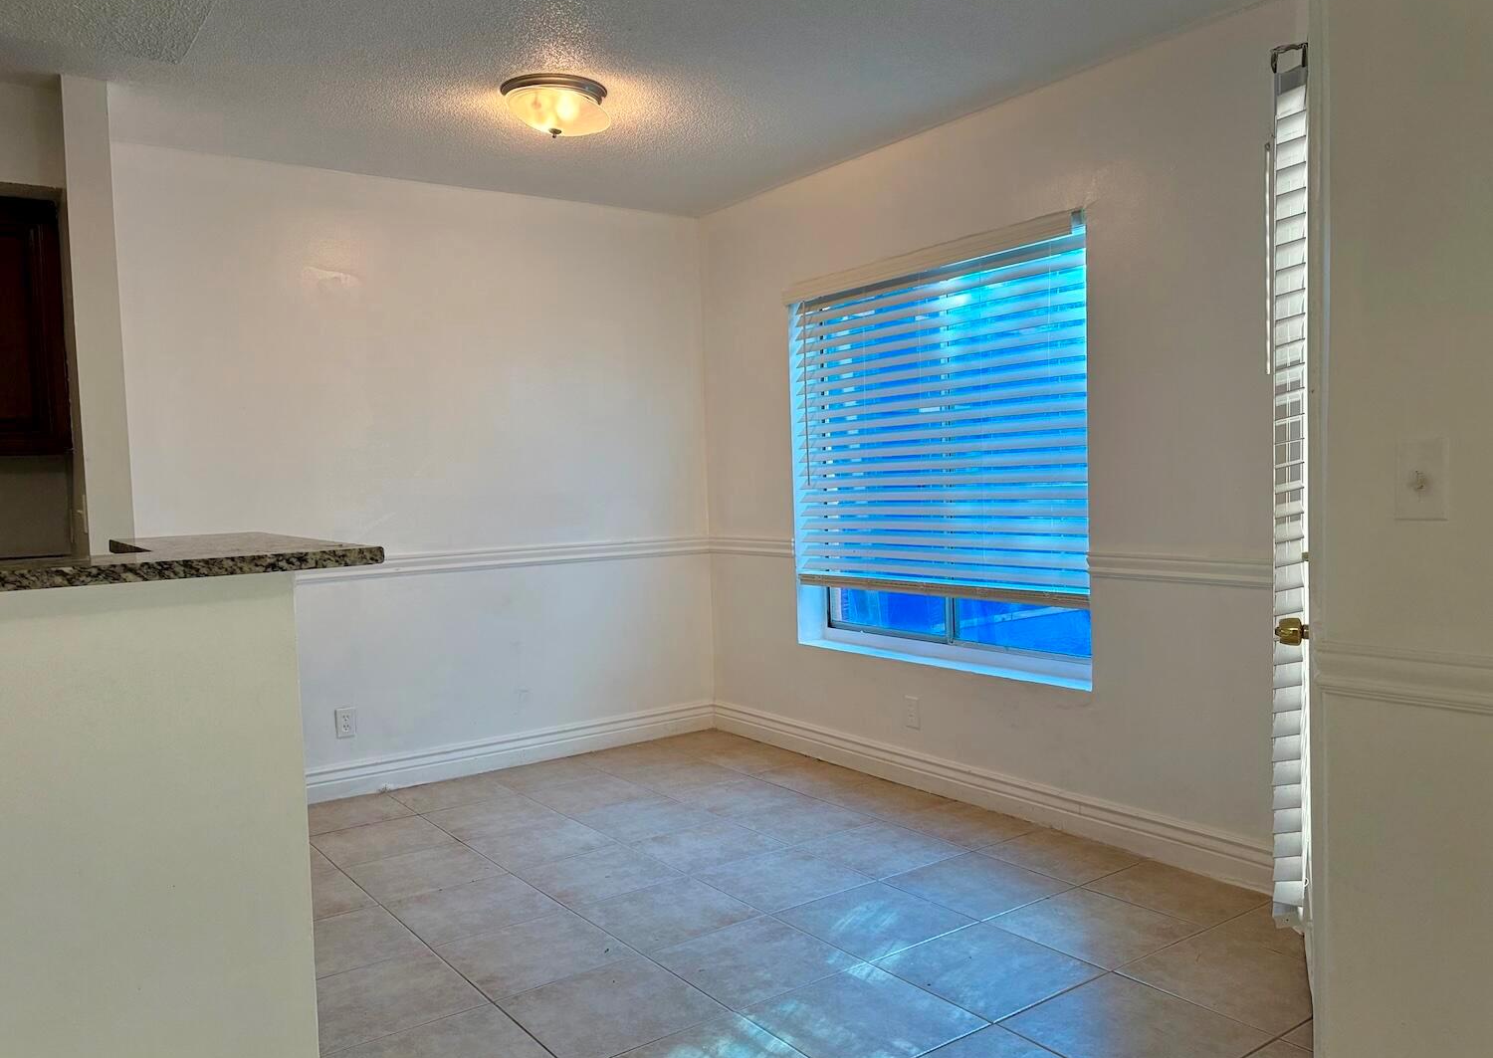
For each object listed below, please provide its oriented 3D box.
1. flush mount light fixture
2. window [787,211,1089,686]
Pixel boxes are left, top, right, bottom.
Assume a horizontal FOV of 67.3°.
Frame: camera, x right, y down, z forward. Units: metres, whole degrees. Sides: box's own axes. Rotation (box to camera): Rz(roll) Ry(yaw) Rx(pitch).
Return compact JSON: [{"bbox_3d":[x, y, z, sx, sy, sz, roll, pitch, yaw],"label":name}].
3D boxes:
[{"bbox_3d":[-0.602,-1.305,3.529,0.334,0.143,0.334,-2,3,0],"label":"flush mount light fixture"},{"bbox_3d":[0.699,-0.258,4.192,0.140,1.520,1.510,-4,3,-35],"label":"window"}]

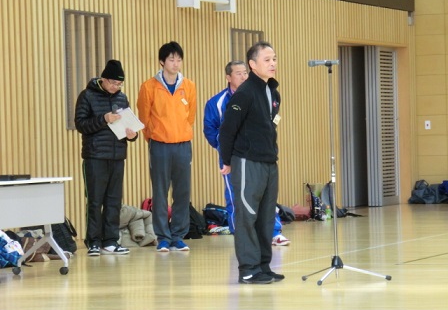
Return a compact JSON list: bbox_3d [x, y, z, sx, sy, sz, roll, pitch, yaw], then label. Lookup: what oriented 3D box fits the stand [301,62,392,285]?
[{"bbox_3d":[0.734,0.110,16.971,0.659,1.481,0.651,-1,0,18],"label":"stand"}]

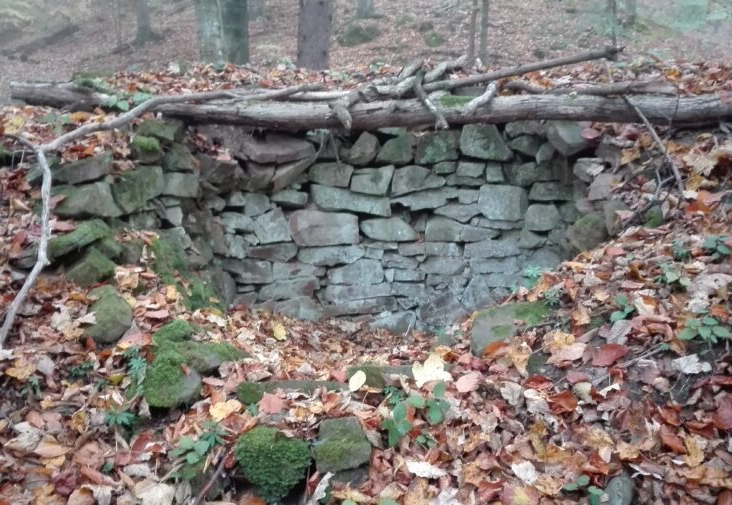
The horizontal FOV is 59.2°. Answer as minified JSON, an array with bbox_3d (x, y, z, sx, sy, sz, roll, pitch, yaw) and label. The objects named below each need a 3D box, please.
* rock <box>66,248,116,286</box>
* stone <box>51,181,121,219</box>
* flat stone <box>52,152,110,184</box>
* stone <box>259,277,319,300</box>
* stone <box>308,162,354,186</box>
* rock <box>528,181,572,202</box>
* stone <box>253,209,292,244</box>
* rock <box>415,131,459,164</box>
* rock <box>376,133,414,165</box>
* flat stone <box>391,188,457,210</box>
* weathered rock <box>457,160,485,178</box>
[{"bbox_3d":[-1.211,0.066,2.840,0.214,0.156,0.180,-1,9,-10],"label":"rock"},{"bbox_3d":[-1.306,-0.244,3.020,0.317,0.157,0.200,-1,9,-10],"label":"stone"},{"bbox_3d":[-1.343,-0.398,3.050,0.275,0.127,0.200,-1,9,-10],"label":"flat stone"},{"bbox_3d":[-0.437,0.206,3.678,0.344,0.133,0.210,0,12,0],"label":"stone"},{"bbox_3d":[-0.217,-0.491,4.054,0.279,0.147,0.210,0,11,0],"label":"stone"},{"bbox_3d":[1.018,-0.337,3.553,0.236,0.118,0.190,0,12,0],"label":"rock"},{"bbox_3d":[-0.491,-0.137,3.476,0.195,0.180,0.170,0,3,0],"label":"stone"},{"bbox_3d":[0.427,-0.636,3.900,0.260,0.193,0.200,1,9,0],"label":"rock"},{"bbox_3d":[0.187,-0.659,4.084,0.232,0.198,0.210,0,11,0],"label":"rock"},{"bbox_3d":[0.319,-0.294,3.577,0.355,0.118,0.220,0,12,0],"label":"flat stone"},{"bbox_3d":[0.658,-0.522,4.053,0.171,0.111,0.150,0,11,0],"label":"weathered rock"}]

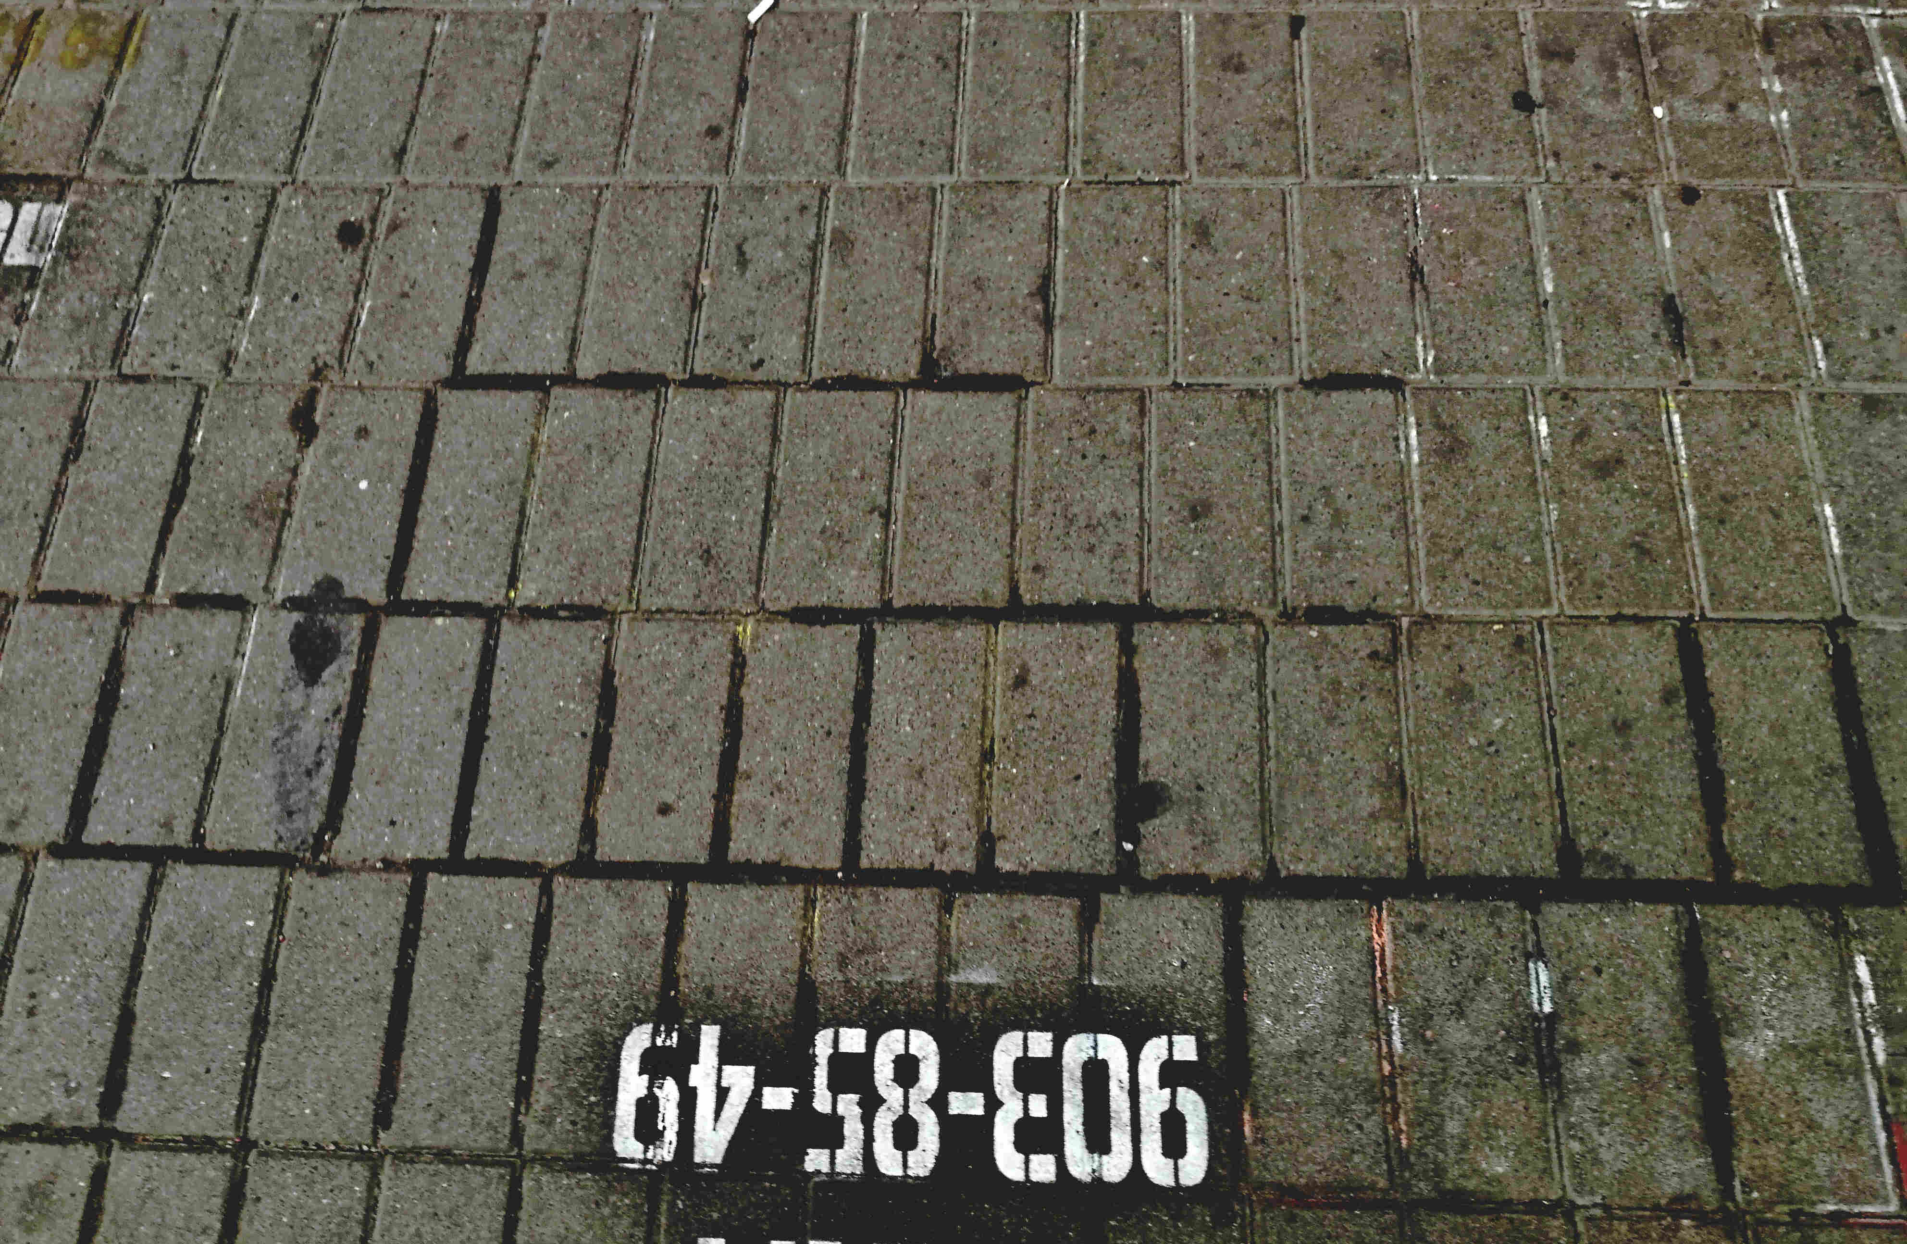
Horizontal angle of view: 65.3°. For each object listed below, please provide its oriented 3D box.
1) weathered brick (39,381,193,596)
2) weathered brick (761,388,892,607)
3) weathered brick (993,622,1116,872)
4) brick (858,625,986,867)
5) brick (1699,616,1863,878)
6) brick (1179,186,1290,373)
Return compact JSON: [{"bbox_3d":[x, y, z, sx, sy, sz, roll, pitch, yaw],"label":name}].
[{"bbox_3d":[-0.730,-0.108,1.337,0.099,0.060,0.200,1,69,4],"label":"weathered brick"},{"bbox_3d":[-0.098,-0.094,1.257,0.097,0.060,0.198,1,68,5],"label":"weathered brick"},{"bbox_3d":[0.084,0.107,1.205,0.099,0.060,0.200,1,69,4],"label":"weathered brick"},{"bbox_3d":[-0.017,0.101,1.160,0.098,0.060,0.199,0,69,6],"label":"brick"},{"bbox_3d":[0.638,0.110,1.172,0.099,0.060,0.200,1,69,4],"label":"brick"},{"bbox_3d":[0.242,-0.284,1.308,0.097,0.060,0.198,1,68,5],"label":"brick"}]

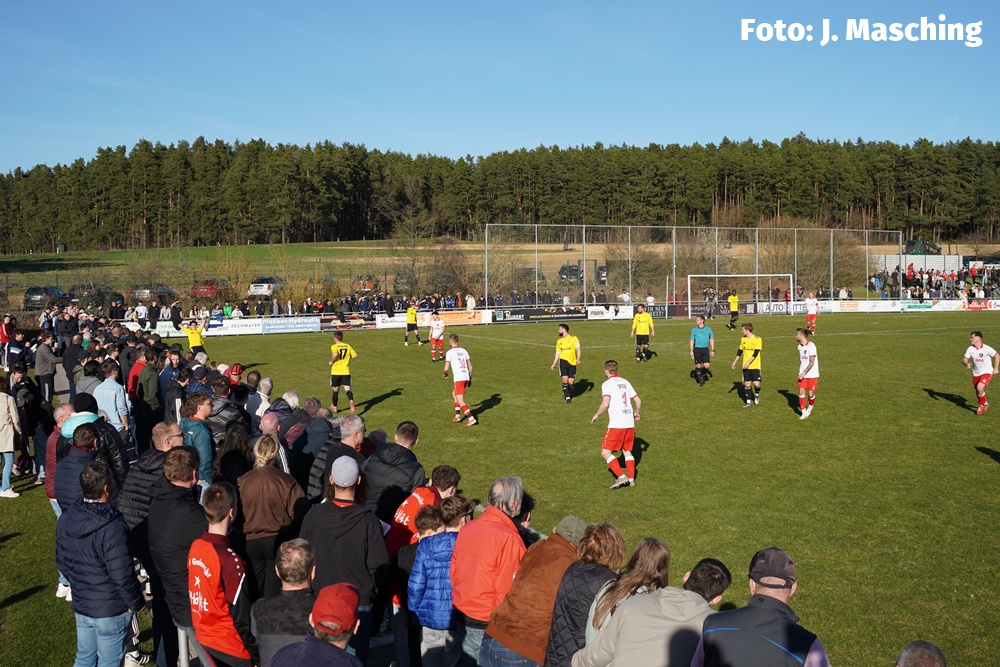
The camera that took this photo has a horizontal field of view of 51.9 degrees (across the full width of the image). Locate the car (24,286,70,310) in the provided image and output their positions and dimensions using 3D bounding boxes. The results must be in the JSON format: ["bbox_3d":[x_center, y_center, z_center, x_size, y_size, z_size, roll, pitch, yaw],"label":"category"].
[{"bbox_3d":[-31.211,-2.451,71.000,1.820,1.600,4.550,-1,3,-6],"label":"car"}]

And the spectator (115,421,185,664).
[{"bbox_3d":[-2.691,1.569,7.950,0.530,1.790,0.420,1,4,32],"label":"spectator"}]

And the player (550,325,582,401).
[{"bbox_3d":[1.481,0.668,23.050,0.620,1.741,0.420,0,3,20],"label":"player"}]

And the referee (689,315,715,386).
[{"bbox_3d":[5.037,0.436,25.650,0.580,1.746,0.400,0,3,14],"label":"referee"}]

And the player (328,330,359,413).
[{"bbox_3d":[-3.404,0.821,22.150,0.580,1.752,0.480,-2,3,-12],"label":"player"}]

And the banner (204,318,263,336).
[{"bbox_3d":[-13.036,-0.279,50.251,2.838,0.750,0.050,-2,4,-25],"label":"banner"}]

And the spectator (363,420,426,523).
[{"bbox_3d":[-0.869,1.580,8.451,0.540,1.724,0.430,1,4,23],"label":"spectator"}]

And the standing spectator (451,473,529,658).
[{"bbox_3d":[-0.060,1.710,6.070,0.550,1.740,0.450,2,4,38],"label":"standing spectator"}]

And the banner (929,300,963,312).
[{"bbox_3d":[31.128,-1.920,71.500,3.000,0.750,0.050,-2,4,-24],"label":"banner"}]

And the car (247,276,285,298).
[{"bbox_3d":[-17.192,-3.327,76.500,1.830,1.670,4.450,0,3,7],"label":"car"}]

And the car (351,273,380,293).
[{"bbox_3d":[-10.048,-3.820,77.500,1.780,1.500,4.250,-1,3,-1],"label":"car"}]

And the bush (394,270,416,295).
[{"bbox_3d":[-6.411,-3.356,69.000,1.700,1.800,1.600,-2,4,-25],"label":"bush"}]

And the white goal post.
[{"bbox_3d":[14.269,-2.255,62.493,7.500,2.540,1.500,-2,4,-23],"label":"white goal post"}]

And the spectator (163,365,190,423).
[{"bbox_3d":[-4.230,1.314,13.450,0.420,1.720,0.520,-3,4,-38],"label":"spectator"}]

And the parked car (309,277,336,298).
[{"bbox_3d":[-13.157,-3.431,77.500,1.800,1.550,4.300,0,3,7],"label":"parked car"}]

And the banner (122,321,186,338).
[{"bbox_3d":[-16.892,-0.167,50.400,3.100,0.790,0.050,-2,4,-24],"label":"banner"}]

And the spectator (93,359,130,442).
[{"bbox_3d":[-5.381,1.295,14.148,0.520,1.825,0.380,2,4,37],"label":"spectator"}]

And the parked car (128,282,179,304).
[{"bbox_3d":[-24.438,-2.877,72.800,1.800,1.480,4.400,-1,3,1],"label":"parked car"}]

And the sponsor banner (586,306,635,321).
[{"bbox_3d":[6.404,-1.200,59.296,3.115,0.740,0.050,-2,4,-25],"label":"sponsor banner"}]

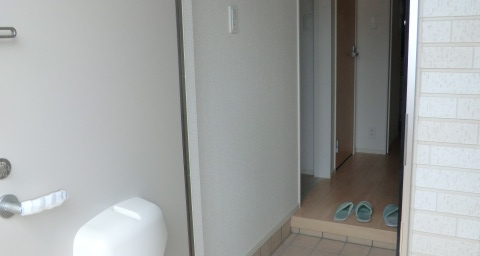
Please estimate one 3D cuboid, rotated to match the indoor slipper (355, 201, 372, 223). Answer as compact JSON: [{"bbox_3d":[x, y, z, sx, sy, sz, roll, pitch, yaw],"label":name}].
[{"bbox_3d":[0.784,0.514,2.803,0.097,0.063,0.265,1,11,19],"label":"indoor slipper"}]

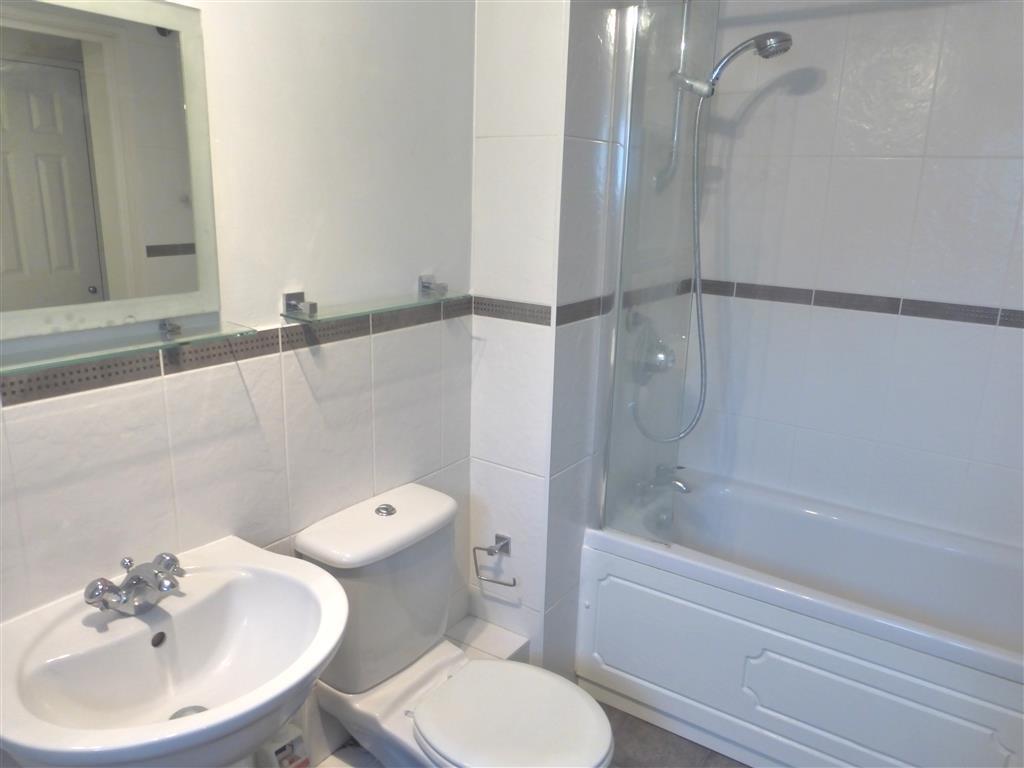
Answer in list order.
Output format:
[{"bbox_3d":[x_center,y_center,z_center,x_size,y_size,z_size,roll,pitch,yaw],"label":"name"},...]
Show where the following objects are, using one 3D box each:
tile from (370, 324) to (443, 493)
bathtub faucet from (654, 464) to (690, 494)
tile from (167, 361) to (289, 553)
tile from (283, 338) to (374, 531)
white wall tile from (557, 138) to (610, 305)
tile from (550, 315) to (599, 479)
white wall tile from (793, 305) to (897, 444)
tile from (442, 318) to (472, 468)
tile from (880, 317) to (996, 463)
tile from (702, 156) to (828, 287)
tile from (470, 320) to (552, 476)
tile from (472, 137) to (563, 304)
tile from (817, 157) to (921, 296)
[{"bbox_3d":[-0.257,0.058,1.770,0.010,0.400,0.243,12,18,33],"label":"tile"},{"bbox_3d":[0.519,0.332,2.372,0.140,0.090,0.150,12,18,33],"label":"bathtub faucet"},{"bbox_3d":[-0.539,0.155,1.377,0.010,0.400,0.243,12,18,33],"label":"tile"},{"bbox_3d":[-0.404,0.108,1.586,0.010,0.401,0.250,12,18,33],"label":"tile"},{"bbox_3d":[0.182,-0.410,1.814,0.010,0.401,0.234,12,18,33],"label":"white wall tile"},{"bbox_3d":[0.170,0.032,1.932,0.010,0.401,0.234,12,18,33],"label":"tile"},{"bbox_3d":[1.054,-0.034,2.248,0.243,0.400,0.010,12,18,33],"label":"white wall tile"},{"bbox_3d":[-0.151,0.021,1.918,0.010,0.400,0.121,12,18,33],"label":"tile"},{"bbox_3d":[1.272,0.009,2.138,0.250,0.401,0.010,12,18,33],"label":"tile"},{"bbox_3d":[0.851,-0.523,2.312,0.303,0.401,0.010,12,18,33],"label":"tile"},{"bbox_3d":[-0.007,0.030,1.901,0.245,0.400,0.010,12,18,33],"label":"tile"},{"bbox_3d":[0.005,-0.407,1.783,0.245,0.400,0.010,12,18,33],"label":"tile"},{"bbox_3d":[1.079,-0.476,2.159,0.250,0.401,0.010,12,18,33],"label":"tile"}]

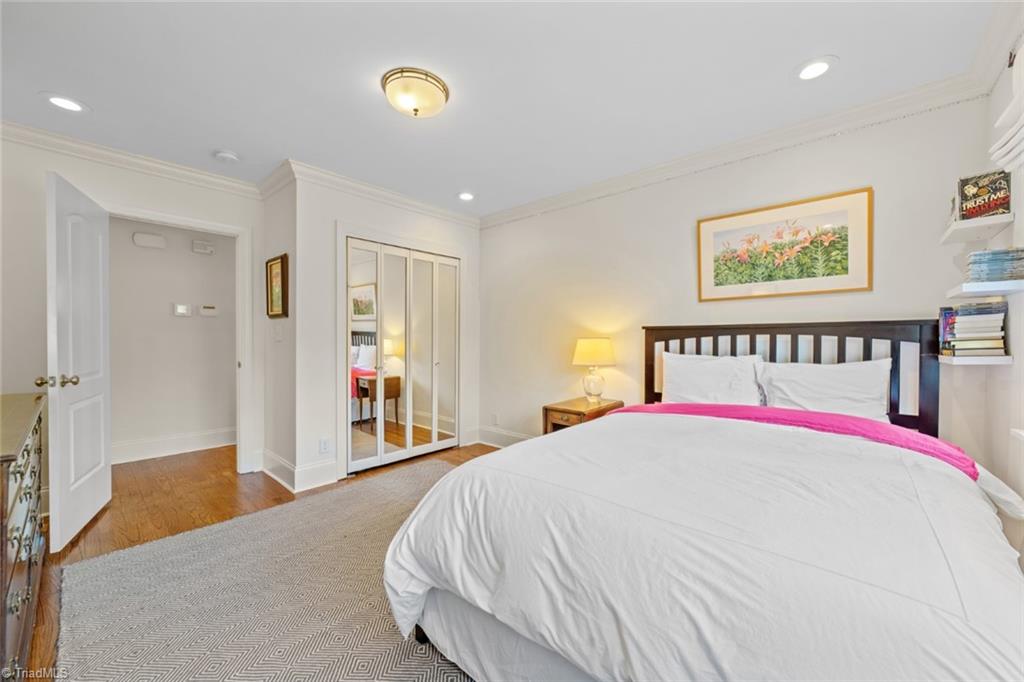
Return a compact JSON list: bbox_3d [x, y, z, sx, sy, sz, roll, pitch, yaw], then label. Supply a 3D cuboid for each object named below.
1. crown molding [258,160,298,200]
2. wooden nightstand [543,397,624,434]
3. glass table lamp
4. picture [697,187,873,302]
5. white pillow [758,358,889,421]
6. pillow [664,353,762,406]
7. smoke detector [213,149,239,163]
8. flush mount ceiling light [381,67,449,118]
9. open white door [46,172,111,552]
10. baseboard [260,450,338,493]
[{"bbox_3d":[-1.897,-1.259,3.180,0.860,0.087,0.090,0,0,42],"label":"crown molding"},{"bbox_3d":[0.574,0.808,3.026,0.390,0.655,0.600,0,0,42],"label":"wooden nightstand"},{"bbox_3d":[0.638,0.228,3.074,0.320,0.505,0.320,0,0,0],"label":"glass table lamp"},{"bbox_3d":[1.686,-0.568,2.551,0.925,0.582,0.030,0,0,42],"label":"picture"},{"bbox_3d":[1.748,0.306,2.268,0.610,0.420,0.160,0,-14,42],"label":"white pillow"},{"bbox_3d":[1.312,0.305,2.658,0.610,0.420,0.160,0,-14,42],"label":"pillow"},{"bbox_3d":[-1.979,-1.280,2.762,0.148,0.040,0.148,0,0,42],"label":"smoke detector"},{"bbox_3d":[-0.494,-1.231,2.048,0.340,0.138,0.340,0,0,0],"label":"flush mount ceiling light"},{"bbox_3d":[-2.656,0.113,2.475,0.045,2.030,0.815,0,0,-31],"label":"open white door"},{"bbox_3d":[-1.796,1.041,3.355,0.760,0.194,0.325,0,0,42],"label":"baseboard"}]

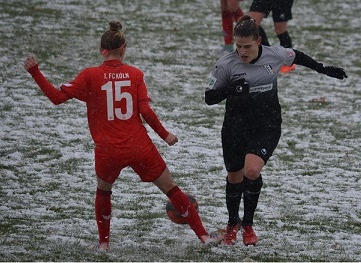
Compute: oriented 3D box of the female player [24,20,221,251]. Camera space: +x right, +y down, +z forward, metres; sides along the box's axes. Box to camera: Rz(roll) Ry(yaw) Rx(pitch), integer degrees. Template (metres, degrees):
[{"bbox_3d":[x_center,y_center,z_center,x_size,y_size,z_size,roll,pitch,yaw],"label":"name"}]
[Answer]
[{"bbox_3d":[-0.405,0.030,22.900,1.360,1.610,0.720,0,9,0],"label":"female player"}]

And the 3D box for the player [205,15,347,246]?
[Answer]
[{"bbox_3d":[0.675,-0.005,23.100,0.980,1.630,0.600,2,9,10],"label":"player"}]

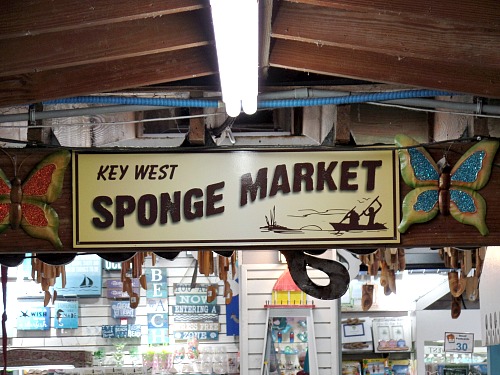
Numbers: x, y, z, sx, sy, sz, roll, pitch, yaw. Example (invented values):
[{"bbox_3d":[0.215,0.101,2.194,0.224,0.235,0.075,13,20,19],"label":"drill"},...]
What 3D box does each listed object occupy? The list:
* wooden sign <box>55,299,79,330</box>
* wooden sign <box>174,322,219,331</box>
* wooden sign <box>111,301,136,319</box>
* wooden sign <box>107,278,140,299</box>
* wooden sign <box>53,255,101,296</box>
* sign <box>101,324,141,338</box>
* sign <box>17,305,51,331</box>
[{"bbox_3d":[-1.447,1.001,12.970,0.185,0.217,0.040,-1,-4,-3],"label":"wooden sign"},{"bbox_3d":[-0.421,1.101,13.027,0.366,0.063,0.018,-1,-4,-3],"label":"wooden sign"},{"bbox_3d":[-0.999,0.963,12.996,0.191,0.134,0.040,-1,-4,-3],"label":"wooden sign"},{"bbox_3d":[-1.003,0.800,13.010,0.253,0.141,0.035,-1,-4,-3],"label":"wooden sign"},{"bbox_3d":[-1.335,0.679,12.820,0.374,0.346,0.040,-1,-6,-3],"label":"wooden sign"},{"bbox_3d":[-1.011,1.134,12.986,0.310,0.101,0.035,-1,-4,-3],"label":"sign"},{"bbox_3d":[-1.675,1.004,12.767,0.256,0.209,0.040,-1,-6,-3],"label":"sign"}]

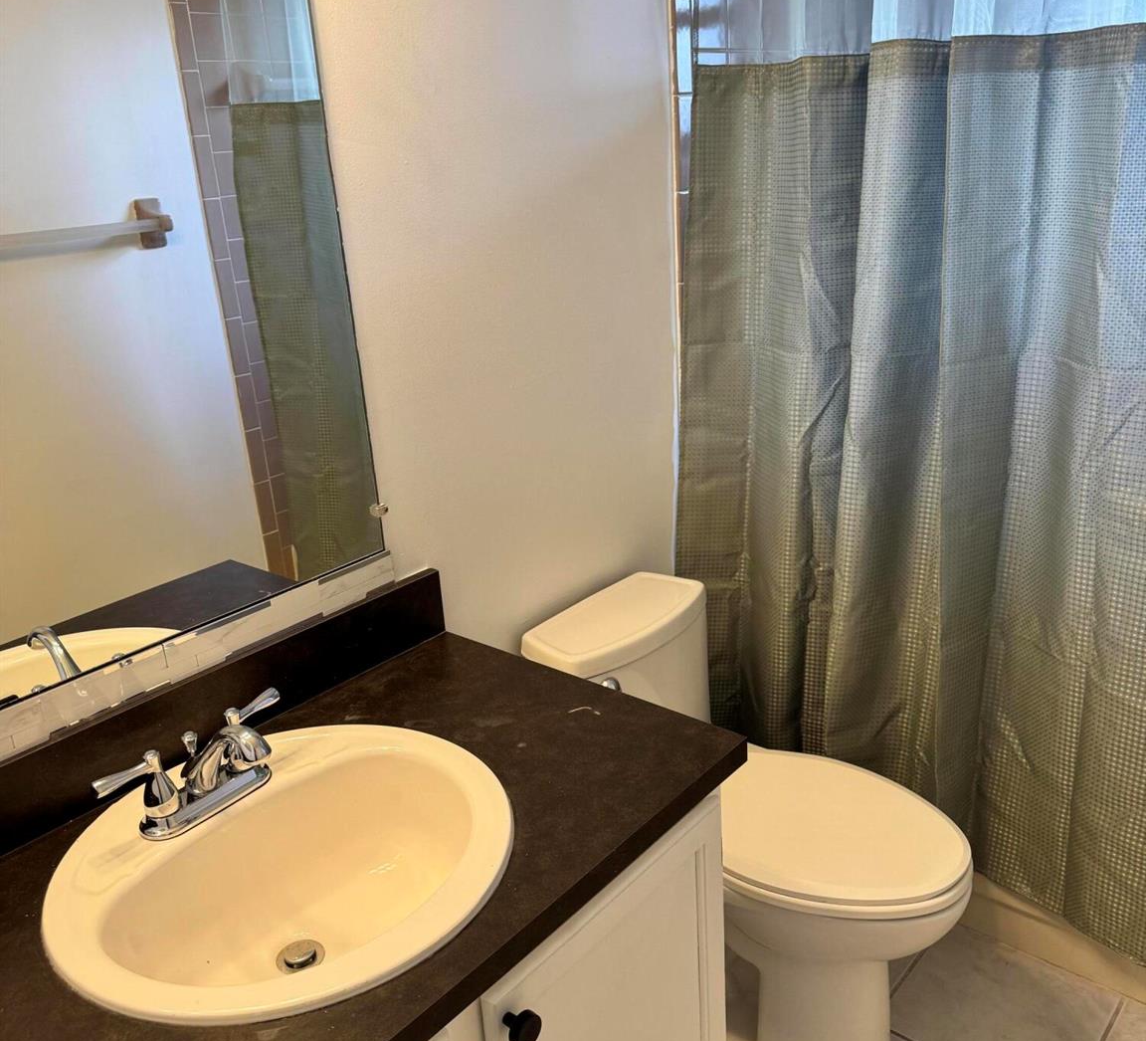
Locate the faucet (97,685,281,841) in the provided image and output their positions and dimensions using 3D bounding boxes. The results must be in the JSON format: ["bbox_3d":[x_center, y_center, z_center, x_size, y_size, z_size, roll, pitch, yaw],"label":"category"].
[{"bbox_3d":[-0.380,0.262,1.142,0.164,0.130,0.222,13,26,39],"label":"faucet"}]

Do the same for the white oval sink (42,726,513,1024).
[{"bbox_3d":[-0.298,0.417,1.144,0.475,0.178,0.480,13,26,39],"label":"white oval sink"}]

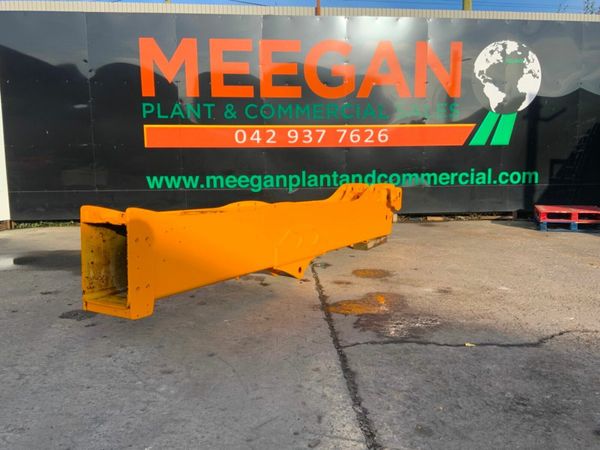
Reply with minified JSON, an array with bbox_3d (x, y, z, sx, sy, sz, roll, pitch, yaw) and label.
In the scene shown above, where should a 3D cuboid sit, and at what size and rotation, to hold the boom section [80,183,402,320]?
[{"bbox_3d":[-0.009,0.039,5.143,0.470,0.875,4.650,2,6,31],"label":"boom section"}]

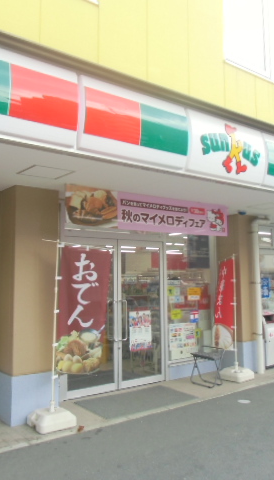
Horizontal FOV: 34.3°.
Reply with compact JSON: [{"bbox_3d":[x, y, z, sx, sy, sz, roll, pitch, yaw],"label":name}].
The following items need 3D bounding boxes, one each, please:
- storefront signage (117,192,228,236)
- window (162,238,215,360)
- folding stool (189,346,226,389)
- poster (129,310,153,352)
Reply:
[{"bbox_3d":[0.567,-0.321,6.014,2.017,0.456,0.040,3,-6,-38],"label":"storefront signage"},{"bbox_3d":[0.872,0.866,7.297,1.139,2.200,0.070,3,-6,-38],"label":"window"},{"bbox_3d":[1.061,1.895,6.616,0.374,0.491,0.515,3,-6,-38],"label":"folding stool"},{"bbox_3d":[0.070,1.355,6.614,0.412,0.577,0.015,3,-6,-38],"label":"poster"}]

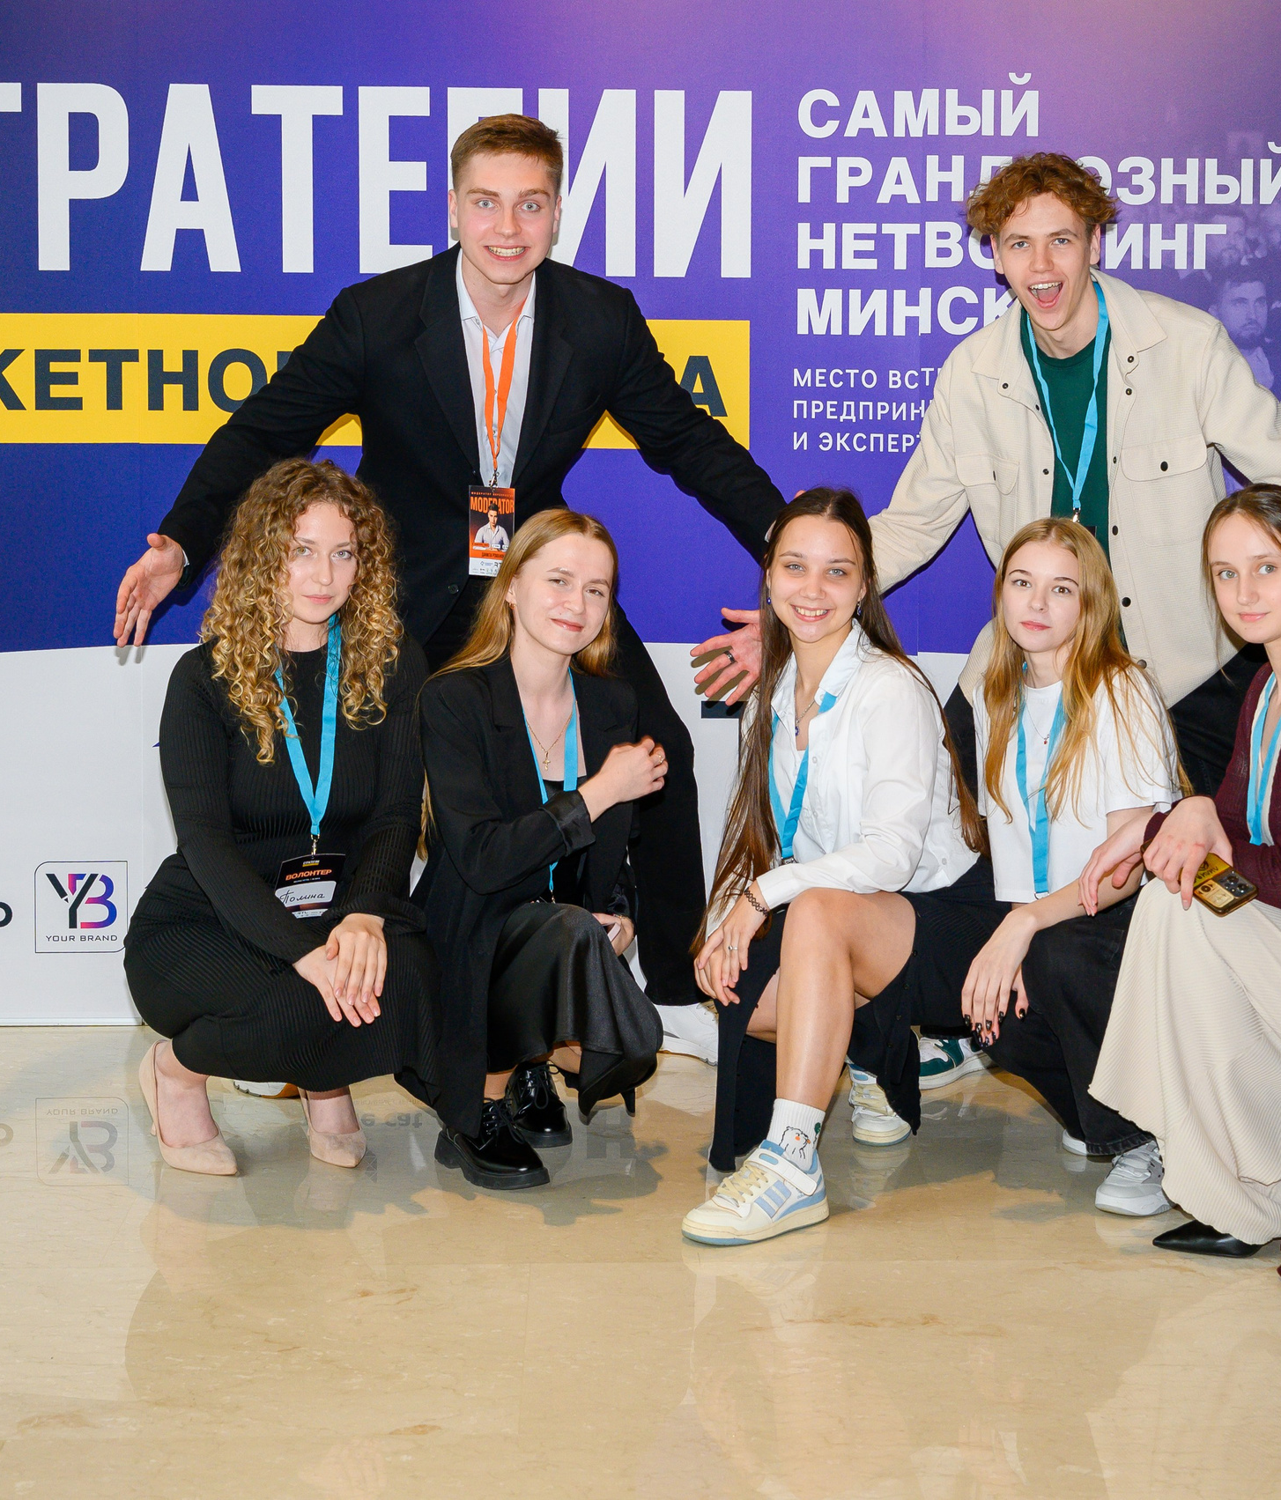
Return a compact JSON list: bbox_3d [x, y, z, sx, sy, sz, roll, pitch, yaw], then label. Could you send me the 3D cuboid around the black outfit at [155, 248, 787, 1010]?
[{"bbox_3d":[-0.272,-0.115,3.900,1.000,1.335,0.600,0,5,-3],"label":"black outfit"}]

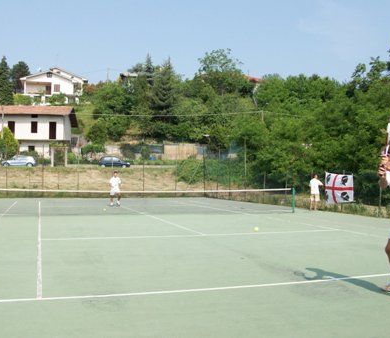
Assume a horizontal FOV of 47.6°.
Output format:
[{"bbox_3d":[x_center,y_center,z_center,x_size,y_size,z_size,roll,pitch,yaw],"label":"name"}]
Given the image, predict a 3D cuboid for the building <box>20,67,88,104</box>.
[{"bbox_3d":[-32.524,-18.915,102.000,13.000,8.800,12.000,1,-2,-17],"label":"building"}]

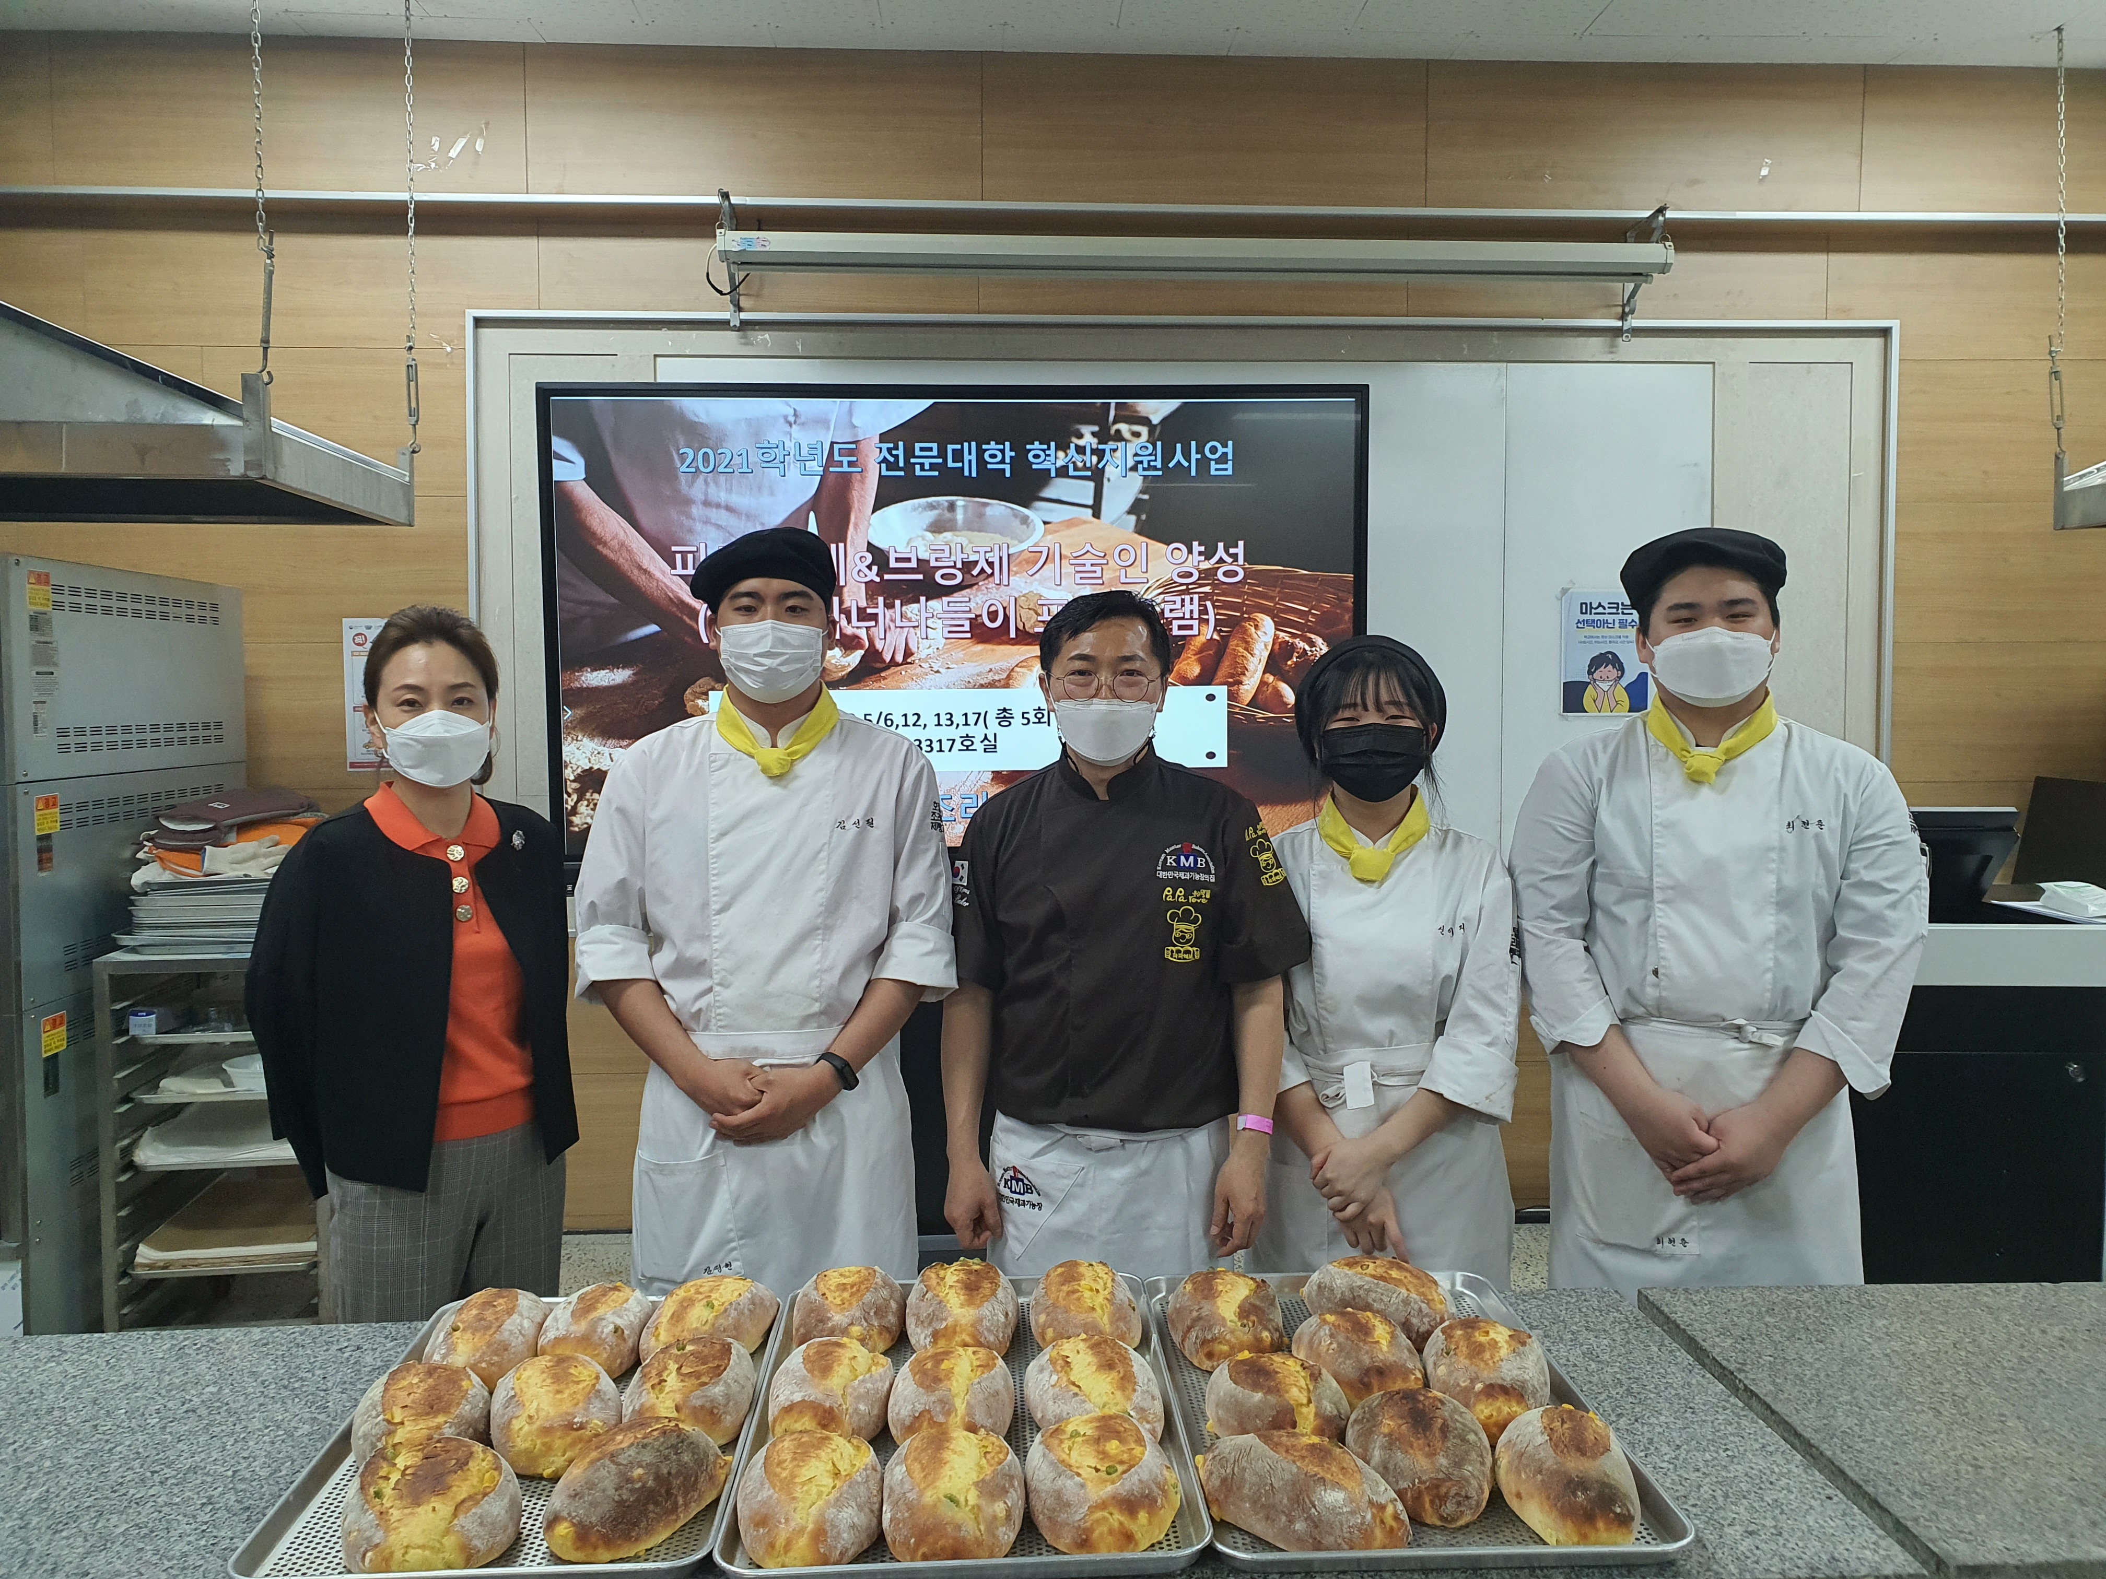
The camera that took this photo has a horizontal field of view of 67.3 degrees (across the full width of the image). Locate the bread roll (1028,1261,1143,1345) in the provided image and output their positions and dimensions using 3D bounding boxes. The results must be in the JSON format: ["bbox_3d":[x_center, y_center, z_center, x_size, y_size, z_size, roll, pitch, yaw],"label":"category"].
[{"bbox_3d":[0.037,0.568,1.739,0.125,0.084,0.166,0,4,-4],"label":"bread roll"}]

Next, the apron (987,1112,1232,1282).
[{"bbox_3d":[0.082,0.700,2.070,0.360,0.580,0.220,0,3,2],"label":"apron"}]

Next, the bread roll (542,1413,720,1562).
[{"bbox_3d":[-0.355,0.592,1.348,0.116,0.091,0.164,2,5,34],"label":"bread roll"}]

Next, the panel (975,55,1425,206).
[{"bbox_3d":[0.415,-1.764,4.235,1.200,0.400,0.025,0,4,-3],"label":"panel"}]

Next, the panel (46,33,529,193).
[{"bbox_3d":[-1.980,-1.757,4.112,1.200,0.400,0.025,0,4,-3],"label":"panel"}]

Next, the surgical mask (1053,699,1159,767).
[{"bbox_3d":[0.069,-0.072,2.050,0.138,0.090,0.085,0,4,2],"label":"surgical mask"}]

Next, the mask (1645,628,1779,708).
[{"bbox_3d":[0.808,-0.150,1.940,0.148,0.098,0.085,1,4,18],"label":"mask"}]

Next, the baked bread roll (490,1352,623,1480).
[{"bbox_3d":[-0.467,0.586,1.490,0.117,0.086,0.169,-1,4,-12],"label":"baked bread roll"}]

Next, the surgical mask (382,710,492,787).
[{"bbox_3d":[-0.763,-0.050,1.960,0.130,0.095,0.085,-2,4,-18],"label":"surgical mask"}]

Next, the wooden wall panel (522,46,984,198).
[{"bbox_3d":[-0.791,-1.767,4.190,1.200,0.385,0.030,0,4,-3],"label":"wooden wall panel"}]

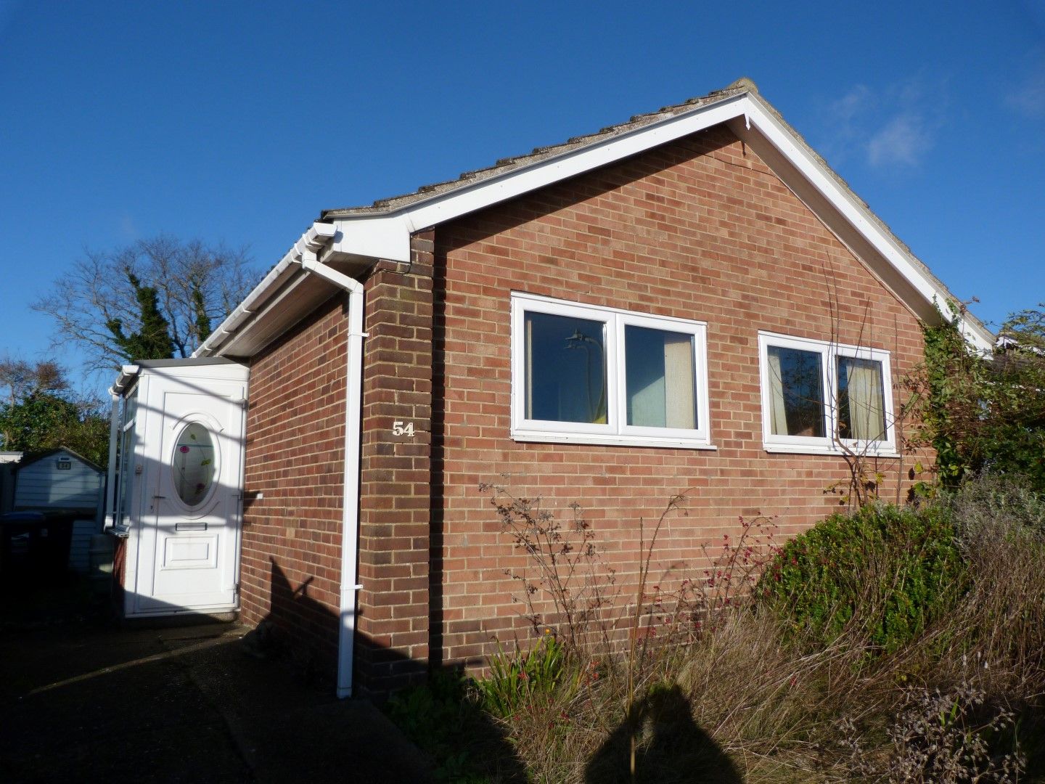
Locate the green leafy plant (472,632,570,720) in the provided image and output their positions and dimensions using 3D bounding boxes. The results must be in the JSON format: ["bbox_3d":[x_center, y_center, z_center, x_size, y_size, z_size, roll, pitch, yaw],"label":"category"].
[{"bbox_3d":[-0.009,1.508,4.030,0.520,0.460,0.480,5,-10,-31],"label":"green leafy plant"}]

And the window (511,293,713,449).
[{"bbox_3d":[0.703,-0.104,5.568,1.860,1.020,0.100,5,-10,-31],"label":"window"}]

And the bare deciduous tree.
[{"bbox_3d":[-12.021,-0.128,24.000,6.600,9.500,6.500,5,-10,-31],"label":"bare deciduous tree"}]

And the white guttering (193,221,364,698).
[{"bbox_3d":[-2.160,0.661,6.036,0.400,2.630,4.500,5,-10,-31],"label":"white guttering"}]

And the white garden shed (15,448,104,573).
[{"bbox_3d":[-7.630,1.916,12.366,1.250,1.950,1.800,5,-10,-31],"label":"white garden shed"}]

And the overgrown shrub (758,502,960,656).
[{"bbox_3d":[2.450,1.325,5.450,1.450,1.130,1.300,5,-10,-31],"label":"overgrown shrub"}]

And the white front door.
[{"bbox_3d":[-3.090,0.938,7.056,0.870,2.120,0.080,5,-10,-31],"label":"white front door"}]

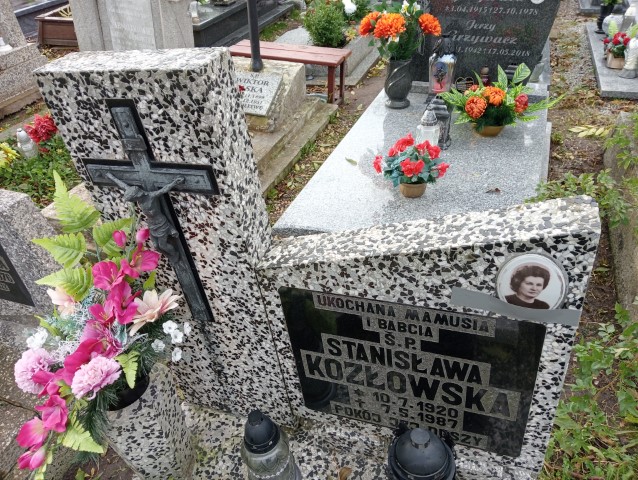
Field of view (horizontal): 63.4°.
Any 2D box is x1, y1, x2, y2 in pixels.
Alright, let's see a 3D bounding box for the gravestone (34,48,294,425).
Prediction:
[{"bbox_3d":[-0.238,0.061,1.075,0.298,0.881,0.101,6,39,19],"label":"gravestone"}]

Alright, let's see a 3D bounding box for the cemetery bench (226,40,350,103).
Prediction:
[{"bbox_3d":[-0.255,-1.386,4.362,1.209,0.410,0.270,20,42,34],"label":"cemetery bench"}]

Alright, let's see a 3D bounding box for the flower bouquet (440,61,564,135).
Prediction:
[{"bbox_3d":[0.850,-0.662,2.425,0.560,0.295,0.290,4,36,16],"label":"flower bouquet"}]

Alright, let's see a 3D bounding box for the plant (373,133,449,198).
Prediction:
[{"bbox_3d":[0.364,-0.288,2.017,0.280,0.240,0.245,4,36,16],"label":"plant"}]

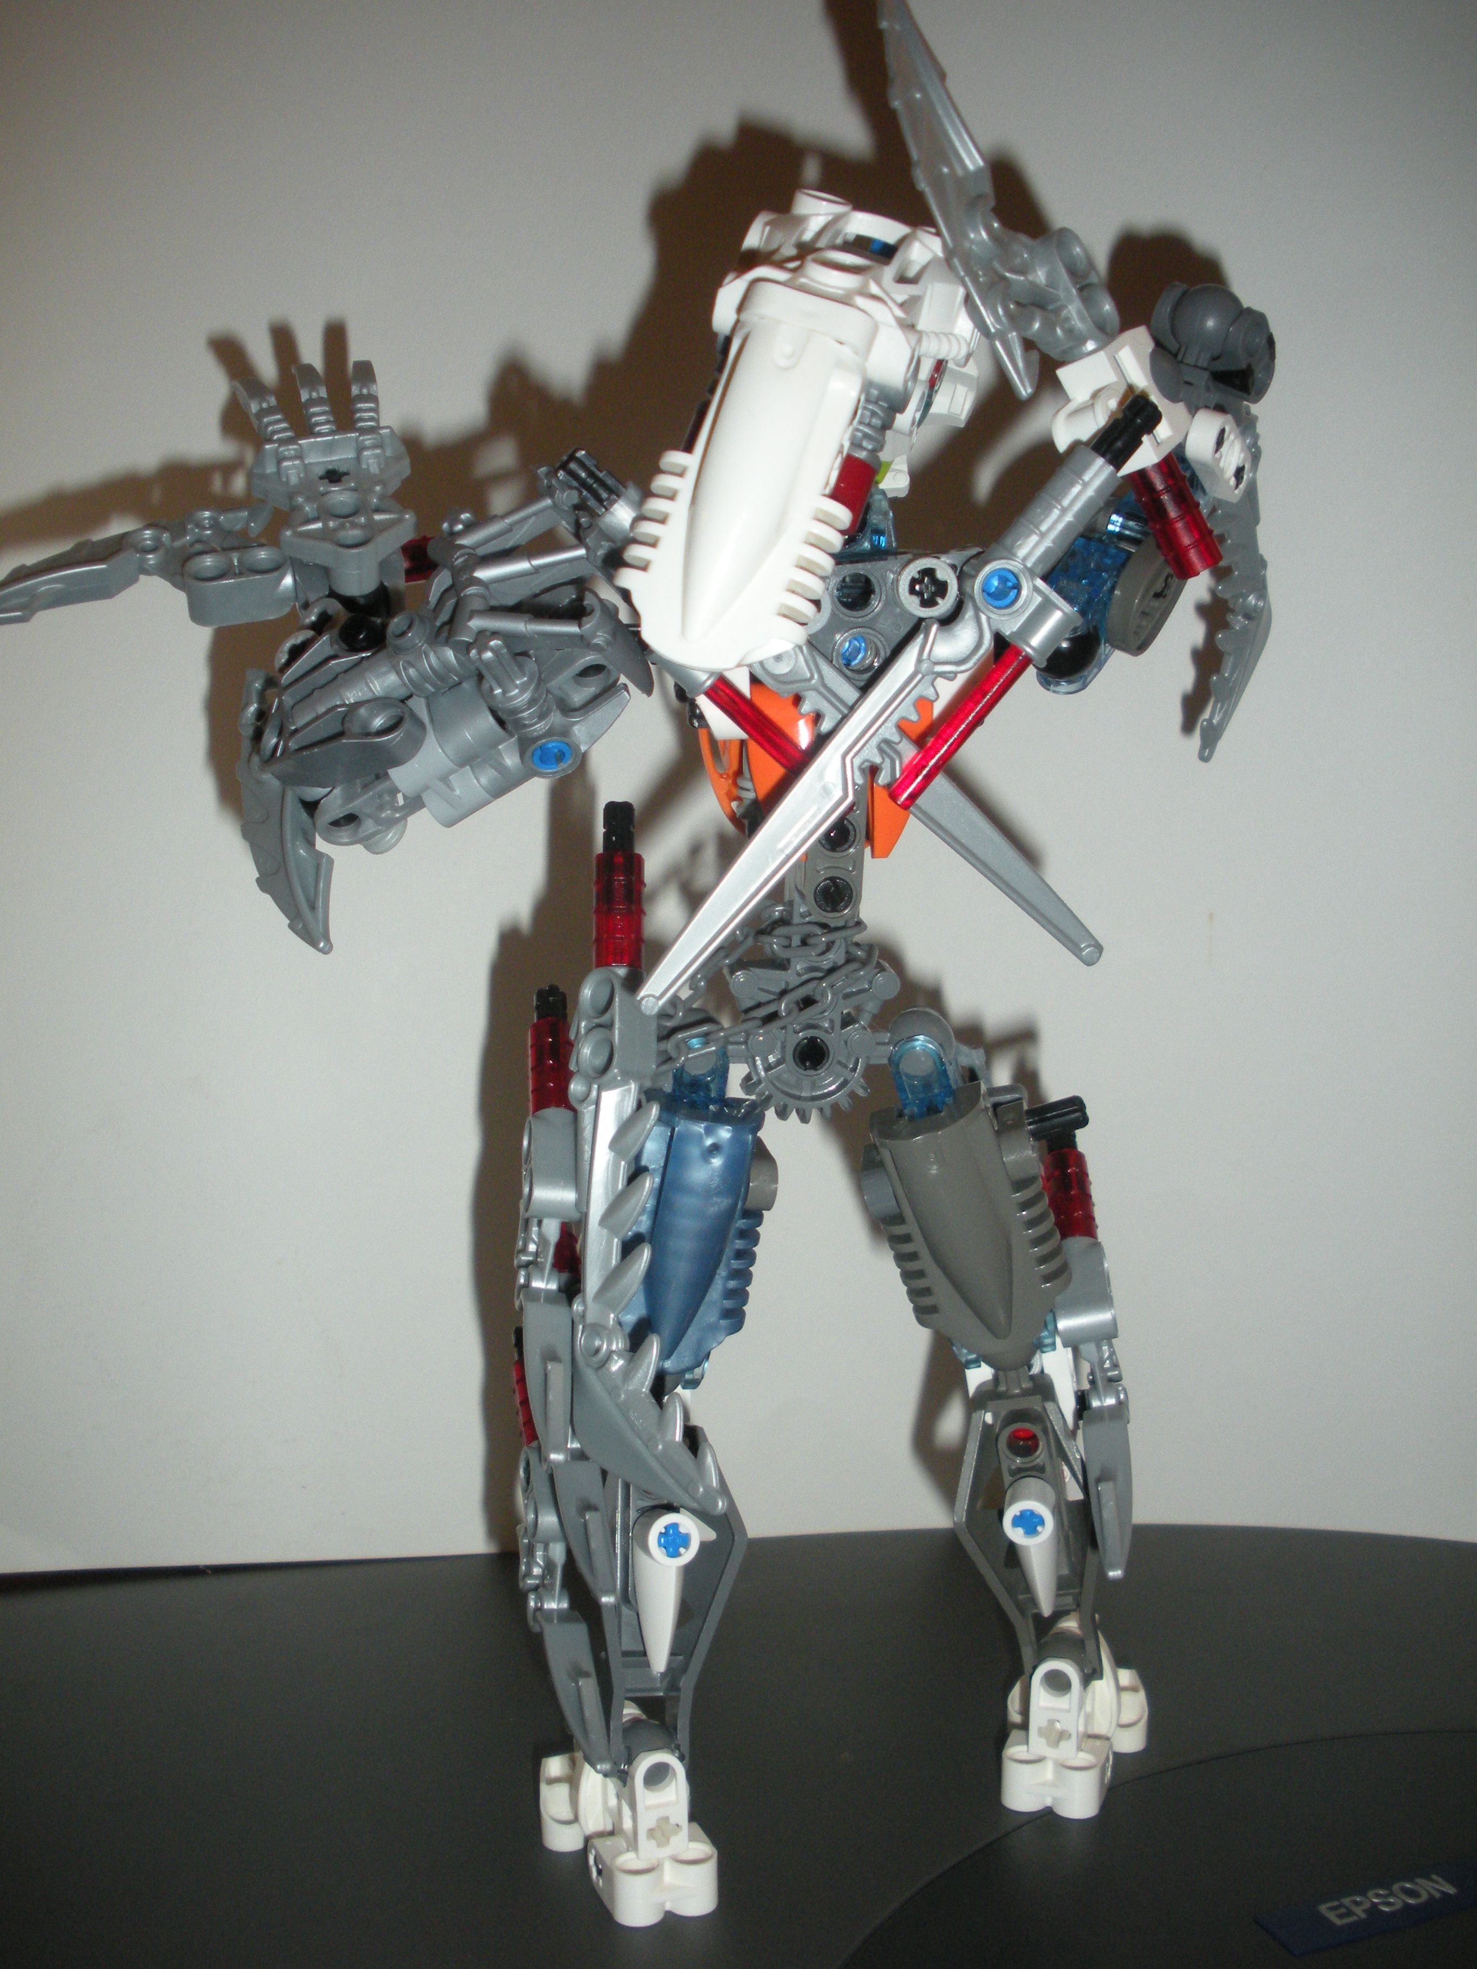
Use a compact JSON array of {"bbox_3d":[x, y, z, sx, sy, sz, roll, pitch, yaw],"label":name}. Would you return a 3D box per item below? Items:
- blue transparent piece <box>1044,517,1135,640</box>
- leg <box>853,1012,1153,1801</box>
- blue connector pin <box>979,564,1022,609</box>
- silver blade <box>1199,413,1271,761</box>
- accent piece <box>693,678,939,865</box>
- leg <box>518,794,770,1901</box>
[{"bbox_3d":[0.049,-0.056,0.275,0.014,0.019,0.012,-1,6,-11],"label":"blue transparent piece"},{"bbox_3d":[0.040,0.065,0.300,0.037,0.123,0.048,-3,9,9],"label":"leg"},{"bbox_3d":[0.033,-0.051,0.254,0.006,0.006,0.007,-1,6,-6],"label":"blue connector pin"},{"bbox_3d":[0.072,-0.058,0.290,0.011,0.051,0.010,4,-6,0],"label":"silver blade"},{"bbox_3d":[0.011,-0.030,0.272,0.034,0.027,0.020,0,6,0],"label":"accent piece"},{"bbox_3d":[-0.013,0.054,0.280,0.035,0.152,0.043,-1,7,-7],"label":"leg"}]

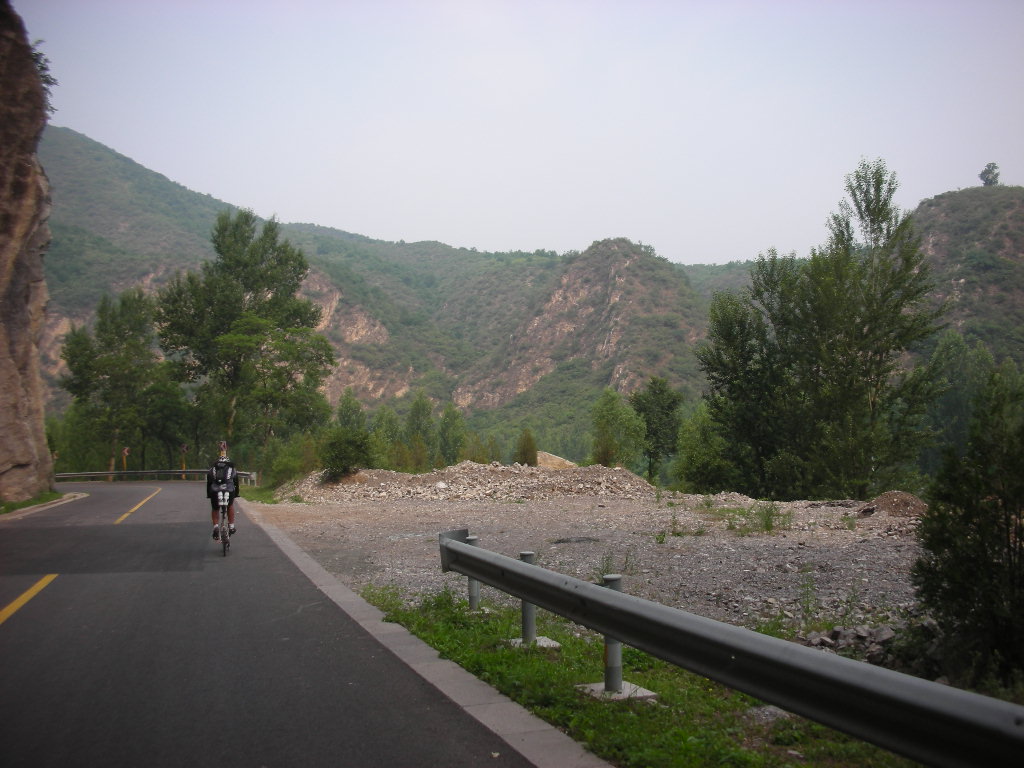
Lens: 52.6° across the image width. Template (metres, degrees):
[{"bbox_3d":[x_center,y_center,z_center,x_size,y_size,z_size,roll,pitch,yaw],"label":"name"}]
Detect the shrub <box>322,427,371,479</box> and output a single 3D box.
[{"bbox_3d":[-7.558,3.178,47.000,2.270,2.497,2.156,1,-5,-9],"label":"shrub"}]

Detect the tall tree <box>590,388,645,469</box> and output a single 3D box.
[{"bbox_3d":[7.031,3.365,69.000,3.599,6.131,3.239,0,-5,6],"label":"tall tree"}]

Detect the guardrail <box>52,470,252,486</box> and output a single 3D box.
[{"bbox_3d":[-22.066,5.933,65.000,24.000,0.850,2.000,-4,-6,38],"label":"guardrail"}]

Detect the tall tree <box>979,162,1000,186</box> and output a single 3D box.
[{"bbox_3d":[147.576,-64.593,320.000,6.799,7.726,6.799,-2,-5,25],"label":"tall tree"}]

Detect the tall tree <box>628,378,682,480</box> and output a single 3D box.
[{"bbox_3d":[8.731,2.860,63.000,3.286,6.632,3.121,-1,-5,8],"label":"tall tree"}]

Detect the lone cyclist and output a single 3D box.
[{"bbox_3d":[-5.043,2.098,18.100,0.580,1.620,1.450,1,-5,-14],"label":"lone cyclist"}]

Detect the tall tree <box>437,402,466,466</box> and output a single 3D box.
[{"bbox_3d":[-4.675,4.365,80.000,2.318,6.181,2.318,0,-5,-3],"label":"tall tree"}]

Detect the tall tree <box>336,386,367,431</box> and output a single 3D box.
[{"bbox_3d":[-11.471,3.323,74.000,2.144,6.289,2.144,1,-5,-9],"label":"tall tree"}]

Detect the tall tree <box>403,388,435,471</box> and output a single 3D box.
[{"bbox_3d":[-6.968,3.955,78.000,2.561,6.931,2.561,0,-5,-5],"label":"tall tree"}]

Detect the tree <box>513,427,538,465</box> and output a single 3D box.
[{"bbox_3d":[0.743,3.661,57.000,1.431,2.643,1.360,0,-5,1],"label":"tree"}]

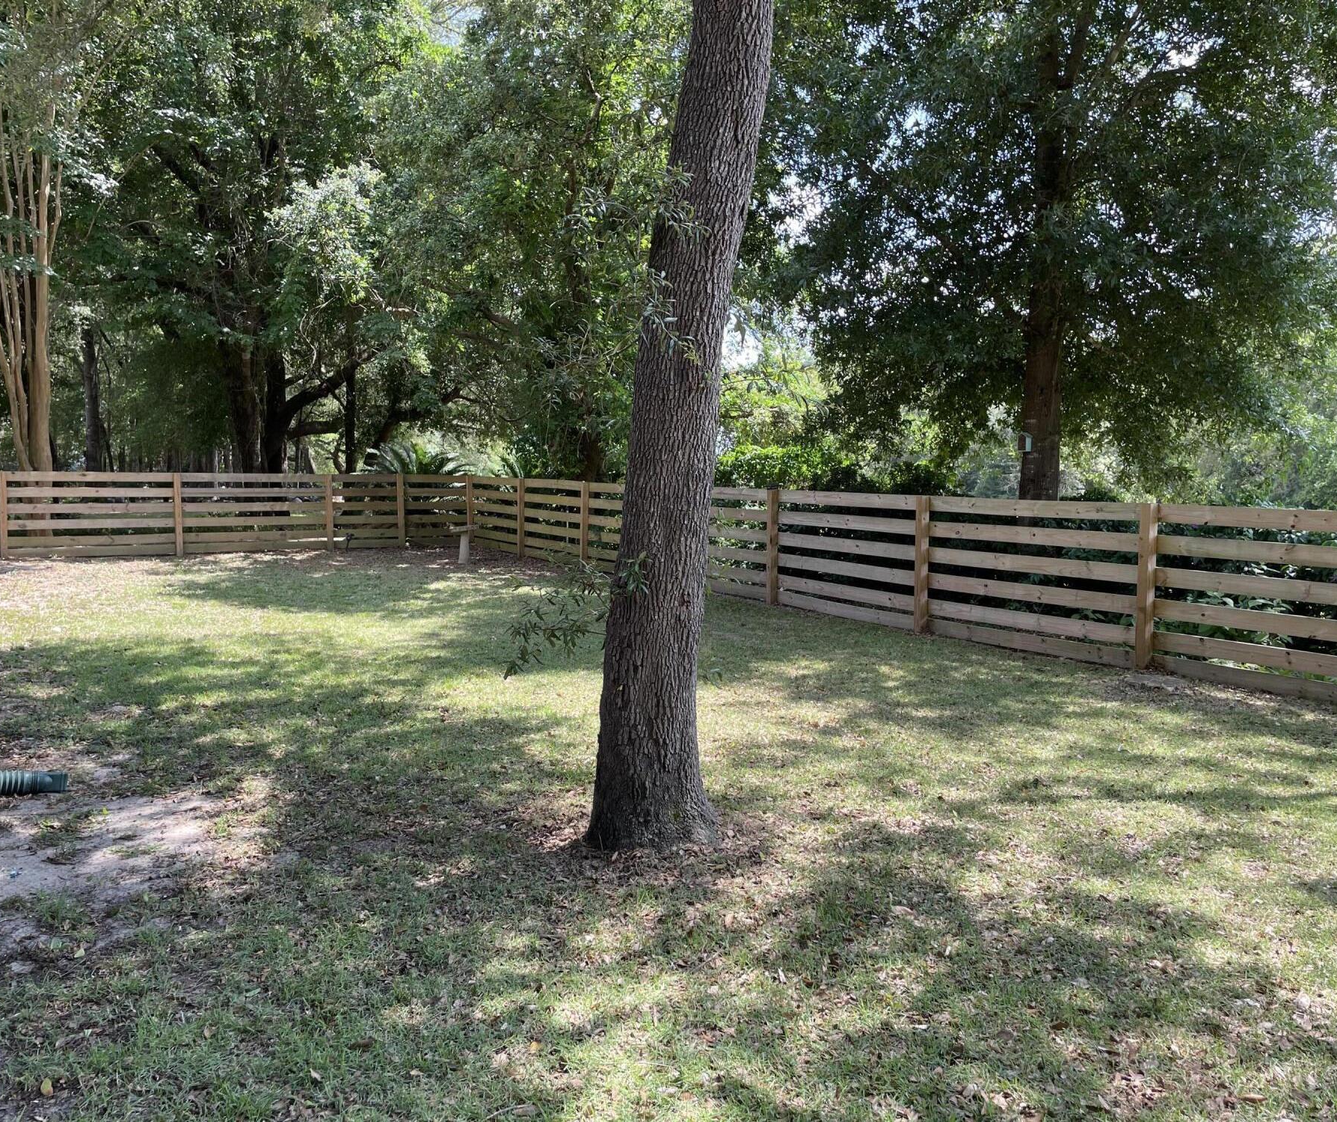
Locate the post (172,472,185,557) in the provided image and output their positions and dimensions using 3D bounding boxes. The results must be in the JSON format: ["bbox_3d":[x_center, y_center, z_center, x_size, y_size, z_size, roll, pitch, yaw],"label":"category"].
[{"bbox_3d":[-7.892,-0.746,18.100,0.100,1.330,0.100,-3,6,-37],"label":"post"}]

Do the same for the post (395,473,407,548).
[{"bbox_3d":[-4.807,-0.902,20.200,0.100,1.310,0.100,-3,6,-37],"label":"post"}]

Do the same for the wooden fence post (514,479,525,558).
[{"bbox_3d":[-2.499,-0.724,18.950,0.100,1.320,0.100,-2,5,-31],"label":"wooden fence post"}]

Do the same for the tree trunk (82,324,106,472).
[{"bbox_3d":[-17.417,-4.916,34.000,0.550,4.550,0.550,-3,6,-37],"label":"tree trunk"}]

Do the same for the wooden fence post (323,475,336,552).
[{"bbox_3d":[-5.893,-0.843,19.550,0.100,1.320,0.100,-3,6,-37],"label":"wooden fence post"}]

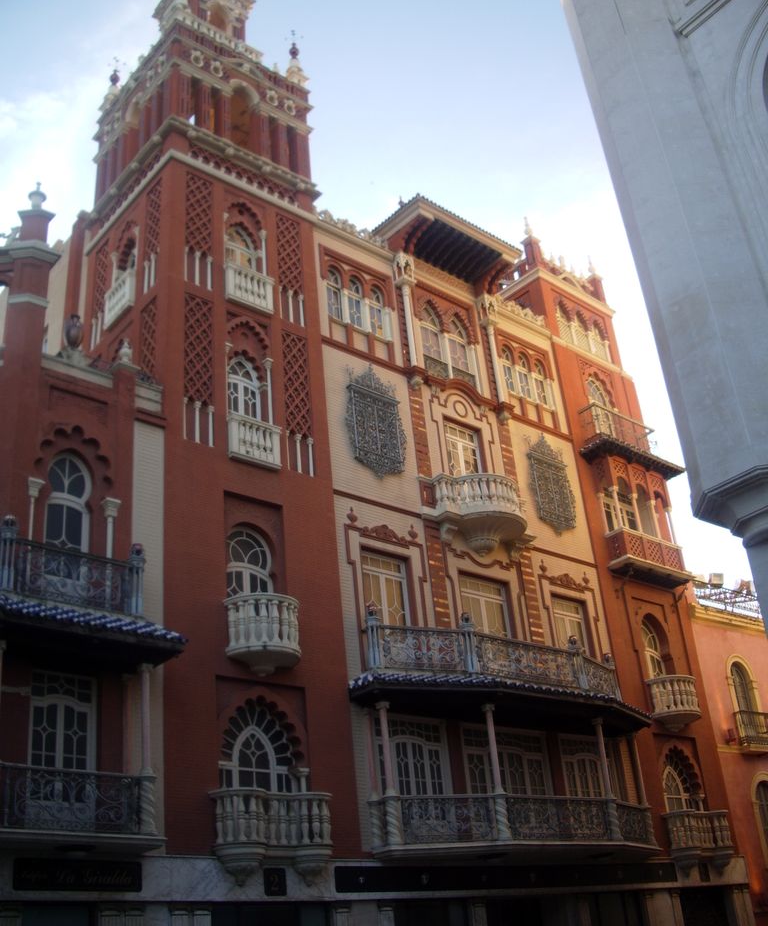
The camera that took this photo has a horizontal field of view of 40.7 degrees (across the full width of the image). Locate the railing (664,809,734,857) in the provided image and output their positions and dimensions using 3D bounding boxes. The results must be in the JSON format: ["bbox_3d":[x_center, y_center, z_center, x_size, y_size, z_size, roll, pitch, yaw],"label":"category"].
[{"bbox_3d":[8.477,9.794,27.332,2.512,1.010,0.570,18,-35,-39],"label":"railing"}]

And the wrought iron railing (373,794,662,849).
[{"bbox_3d":[3.521,7.852,22.544,8.900,0.950,1.350,18,-35,-38],"label":"wrought iron railing"}]

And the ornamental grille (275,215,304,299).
[{"bbox_3d":[-2.360,-5.142,25.716,0.696,2.314,0.120,18,-35,-39],"label":"ornamental grille"}]

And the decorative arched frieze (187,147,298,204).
[{"bbox_3d":[-3.472,-7.120,25.767,3.232,0.544,0.180,18,-35,-39],"label":"decorative arched frieze"}]

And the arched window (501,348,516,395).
[{"bbox_3d":[3.844,-2.896,32.030,0.560,1.731,0.224,18,-35,-39],"label":"arched window"}]

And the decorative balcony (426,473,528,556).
[{"bbox_3d":[2.796,1.348,26.156,3.424,1.624,1.130,18,-35,-39],"label":"decorative balcony"}]

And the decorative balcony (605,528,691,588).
[{"bbox_3d":[8.169,2.966,32.090,3.360,1.273,0.865,18,-35,-39],"label":"decorative balcony"}]

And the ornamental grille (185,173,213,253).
[{"bbox_3d":[-4.257,-5.719,23.839,0.733,2.208,0.126,18,-35,-39],"label":"ornamental grille"}]

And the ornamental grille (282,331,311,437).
[{"bbox_3d":[-2.008,-1.822,23.835,0.764,2.763,0.126,18,-35,-39],"label":"ornamental grille"}]

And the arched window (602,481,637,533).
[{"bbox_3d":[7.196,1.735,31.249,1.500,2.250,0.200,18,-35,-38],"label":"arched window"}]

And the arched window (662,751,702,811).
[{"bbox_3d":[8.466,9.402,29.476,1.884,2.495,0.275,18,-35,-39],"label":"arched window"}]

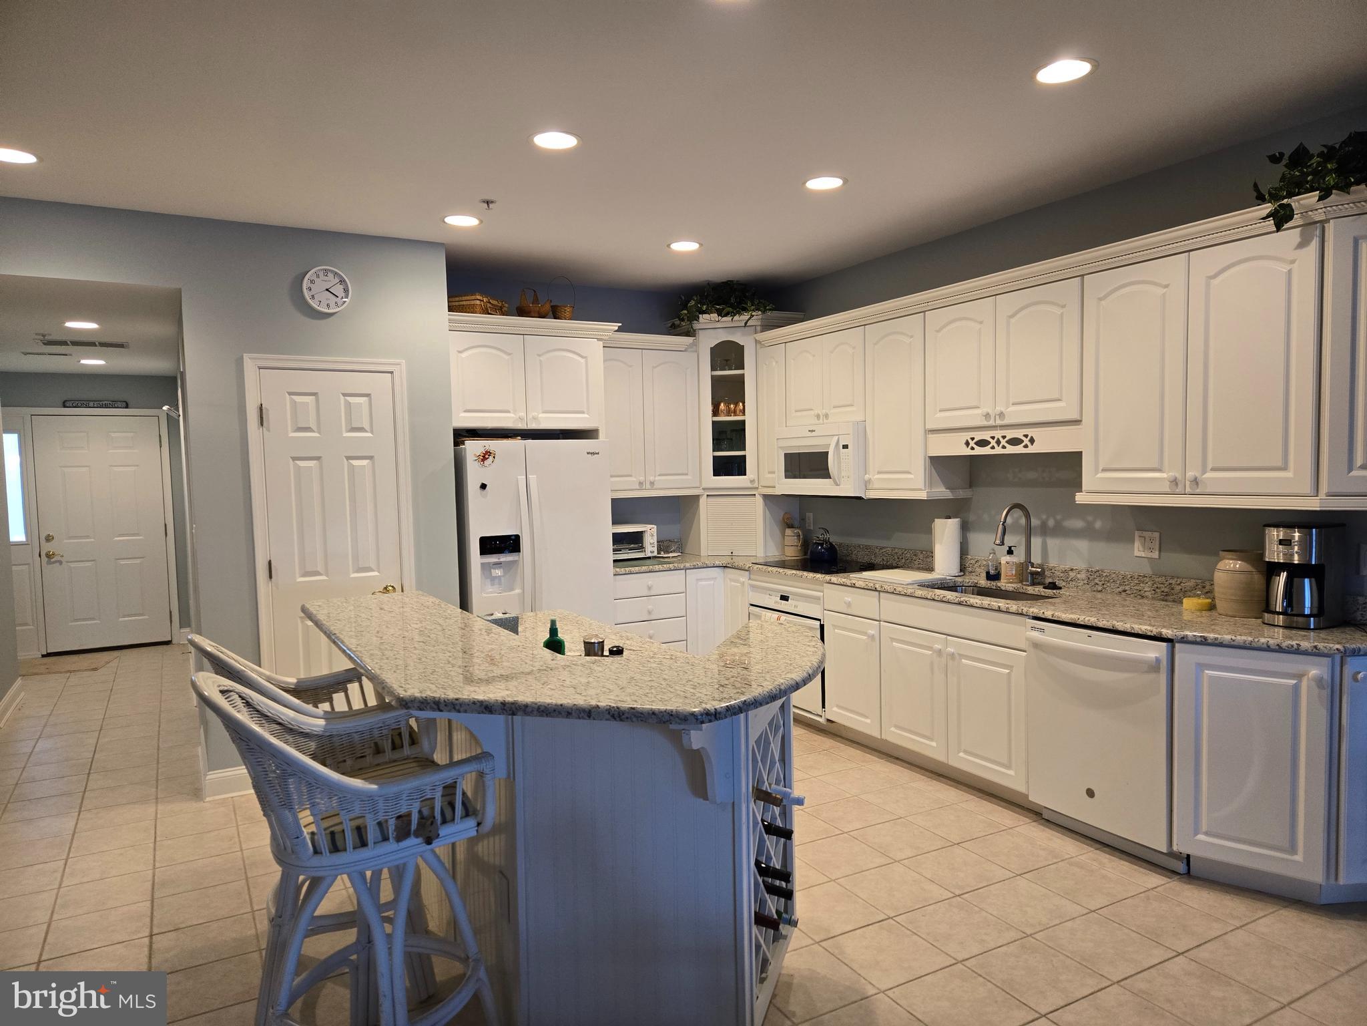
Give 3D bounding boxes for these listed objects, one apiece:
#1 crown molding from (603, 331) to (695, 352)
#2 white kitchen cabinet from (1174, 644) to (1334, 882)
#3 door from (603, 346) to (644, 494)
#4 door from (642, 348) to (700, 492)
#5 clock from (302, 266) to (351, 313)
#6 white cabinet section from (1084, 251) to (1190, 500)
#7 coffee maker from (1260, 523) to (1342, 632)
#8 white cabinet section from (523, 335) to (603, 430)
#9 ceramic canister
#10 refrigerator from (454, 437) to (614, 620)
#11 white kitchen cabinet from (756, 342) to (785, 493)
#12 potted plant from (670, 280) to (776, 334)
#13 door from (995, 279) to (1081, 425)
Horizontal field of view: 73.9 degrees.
[{"bbox_3d":[-0.258,-1.098,5.870,0.730,0.094,0.078,-3,3,-29],"label":"crown molding"},{"bbox_3d":[1.932,0.838,3.095,0.445,0.755,0.025,1,4,38],"label":"white kitchen cabinet"},{"bbox_3d":[-0.445,-0.600,5.872,0.417,0.914,0.024,-3,3,-29],"label":"door"},{"bbox_3d":[-0.081,-0.622,6.102,0.412,0.917,0.025,-3,3,-30],"label":"door"},{"bbox_3d":[-1.753,-1.098,4.467,0.228,0.228,0.040,-3,3,-29],"label":"clock"},{"bbox_3d":[1.831,-0.537,3.685,0.025,0.918,0.450,-3,3,-30],"label":"white cabinet section"},{"bbox_3d":[2.254,0.226,3.302,0.230,0.360,0.185,-3,3,-30],"label":"coffee maker"},{"bbox_3d":[-0.699,-0.749,5.267,0.453,0.524,0.025,-3,3,-29],"label":"white cabinet section"},{"bbox_3d":[2.146,0.265,3.458,0.210,0.242,0.210,-3,3,-29],"label":"ceramic canister"},{"bbox_3d":[-0.961,0.433,5.381,0.833,1.687,0.850,-3,3,-30],"label":"refrigerator"},{"bbox_3d":[0.584,-0.616,5.838,0.025,0.900,0.290,-3,3,-29],"label":"white kitchen cabinet"},{"bbox_3d":[0.268,-1.397,6.170,0.670,0.340,0.450,0,3,16],"label":"potted plant"},{"bbox_3d":[1.575,-0.697,4.027,0.025,0.598,0.454,-3,3,-29],"label":"door"}]

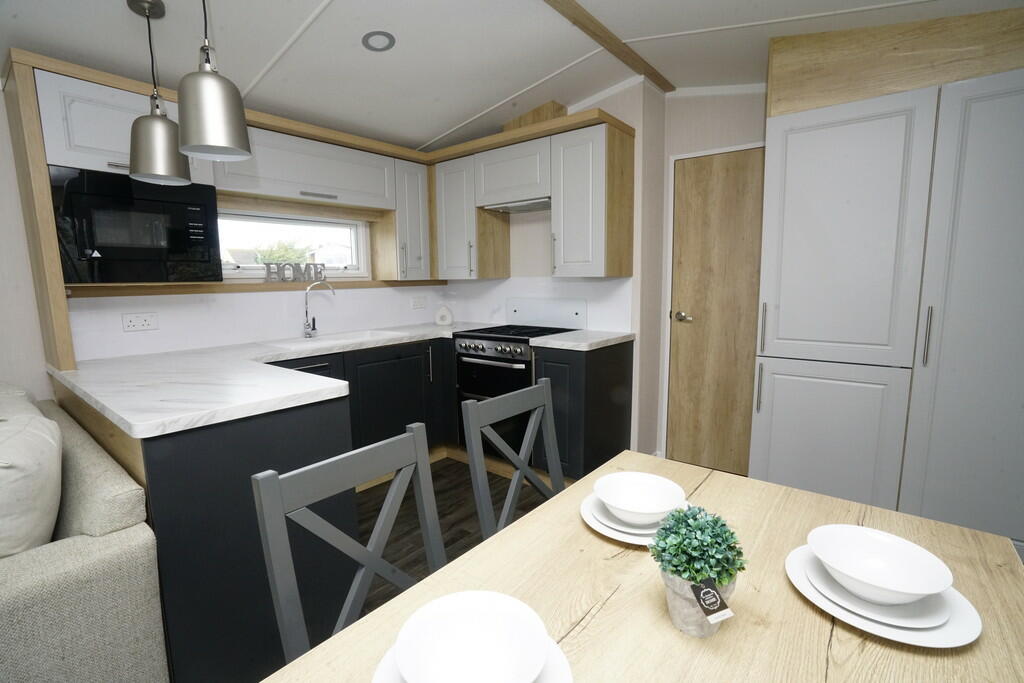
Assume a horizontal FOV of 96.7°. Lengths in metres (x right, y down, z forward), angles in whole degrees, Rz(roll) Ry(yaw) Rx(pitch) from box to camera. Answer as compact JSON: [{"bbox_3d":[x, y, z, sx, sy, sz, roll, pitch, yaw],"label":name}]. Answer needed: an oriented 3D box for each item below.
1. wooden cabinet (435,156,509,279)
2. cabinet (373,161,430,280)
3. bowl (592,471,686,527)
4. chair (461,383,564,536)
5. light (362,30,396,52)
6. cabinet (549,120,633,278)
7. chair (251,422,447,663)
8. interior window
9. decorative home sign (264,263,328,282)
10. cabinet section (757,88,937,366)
[{"bbox_3d":[-0.288,-0.857,3.303,0.378,0.798,0.353,5,10,38],"label":"wooden cabinet"},{"bbox_3d":[-0.799,-0.832,3.231,0.288,0.790,0.293,5,10,38],"label":"cabinet"},{"bbox_3d":[0.246,0.320,0.890,0.173,0.060,0.173,-1,8,0],"label":"bowl"},{"bbox_3d":[0.181,0.614,1.413,0.485,0.895,0.420,5,9,37],"label":"chair"},{"bbox_3d":[-0.595,-1.348,2.030,0.145,0.030,0.145,-8,2,0],"label":"light"},{"bbox_3d":[0.493,-0.797,2.738,0.355,0.814,0.385,5,9,37],"label":"cabinet"},{"bbox_3d":[-0.168,0.687,0.938,0.500,0.870,0.420,5,10,38],"label":"chair"},{"bbox_3d":[-1.365,-0.593,2.883,0.070,0.405,1.080,5,9,37],"label":"interior window"},{"bbox_3d":[-1.255,-0.403,2.659,0.024,0.102,0.365,5,10,38],"label":"decorative home sign"},{"bbox_3d":[1.425,-0.456,1.997,0.575,1.102,0.030,5,9,37],"label":"cabinet section"}]

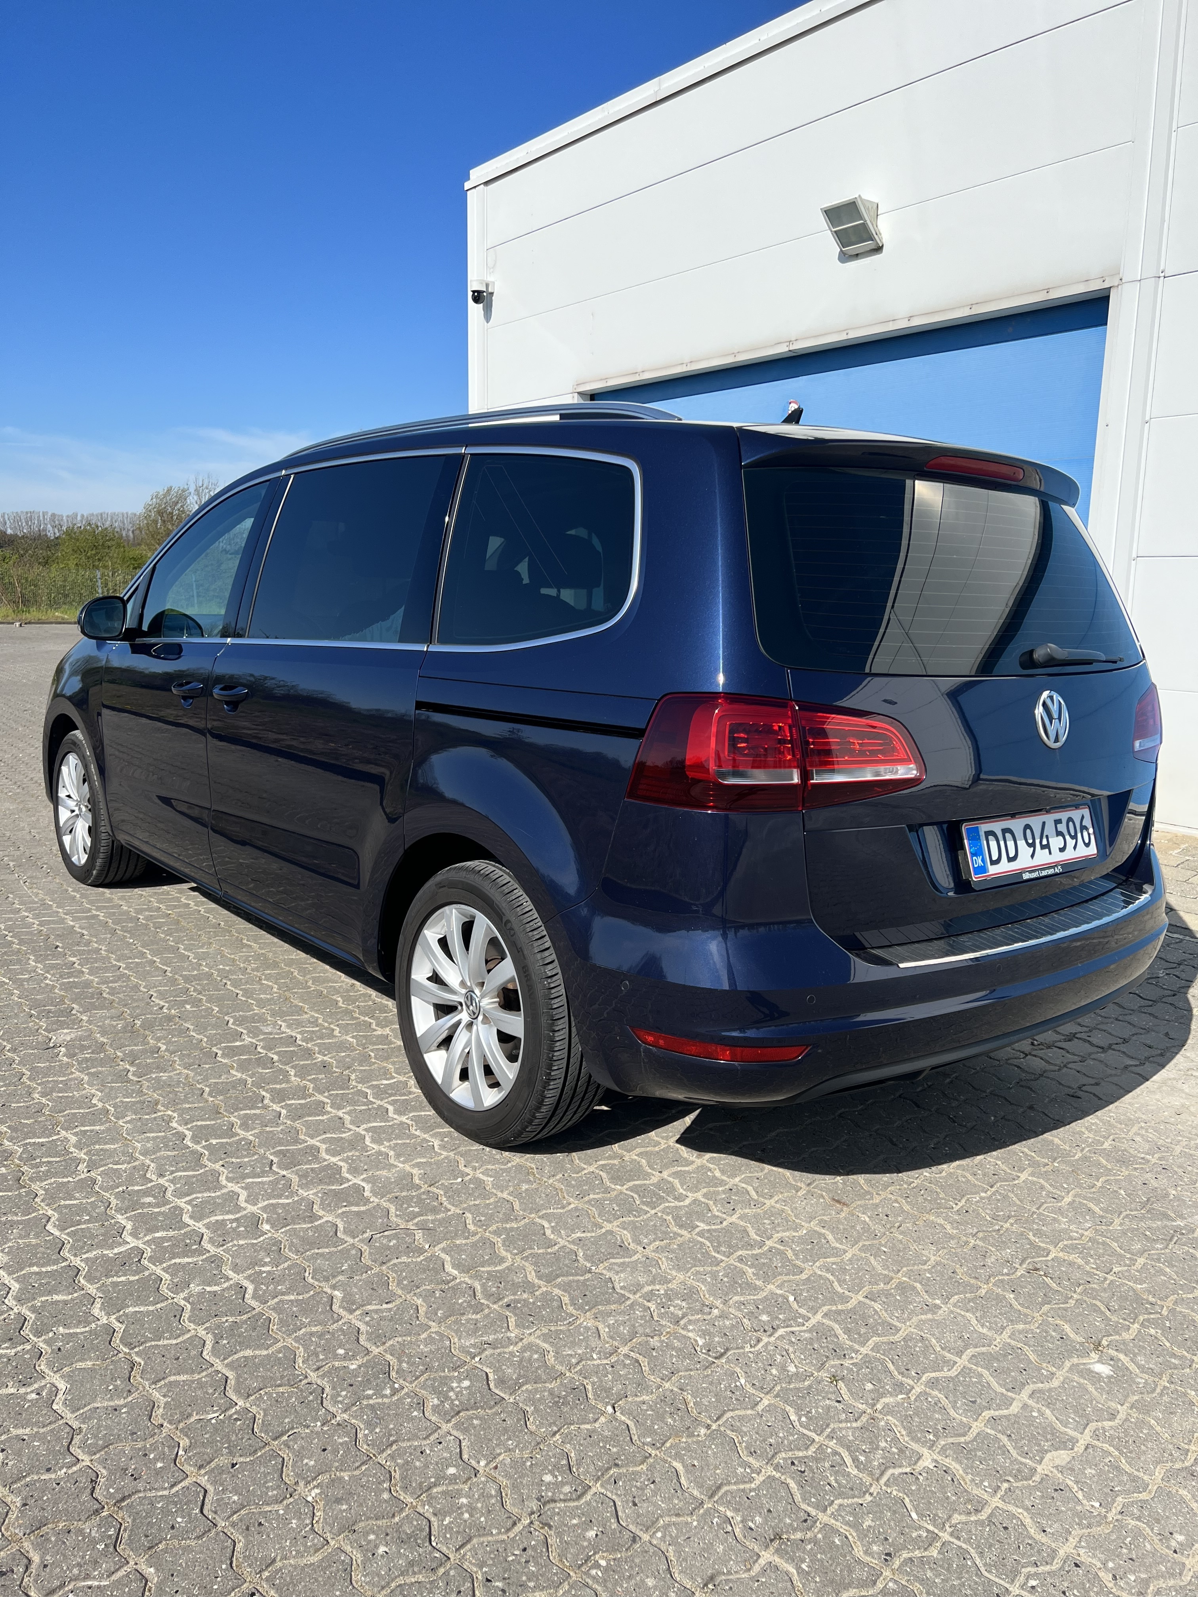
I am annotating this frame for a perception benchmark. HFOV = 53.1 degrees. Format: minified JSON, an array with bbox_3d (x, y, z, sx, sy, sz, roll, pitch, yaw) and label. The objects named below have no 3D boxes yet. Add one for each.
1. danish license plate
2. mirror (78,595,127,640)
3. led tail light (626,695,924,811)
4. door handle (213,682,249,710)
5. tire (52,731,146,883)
[{"bbox_3d":[0.947,0.094,2.607,0.504,0.120,0.015,-6,-4,-40],"label":"danish license plate"},{"bbox_3d":[-1.702,-0.619,4.110,0.120,0.150,0.170,10,12,39],"label":"mirror"},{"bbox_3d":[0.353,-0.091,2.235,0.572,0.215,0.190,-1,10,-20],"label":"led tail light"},{"bbox_3d":[-1.082,-0.305,3.524,0.060,0.055,0.195,-6,12,-40],"label":"door handle"},{"bbox_3d":[-2.103,0.042,5.026,0.225,0.650,0.650,-6,12,-40],"label":"tire"}]

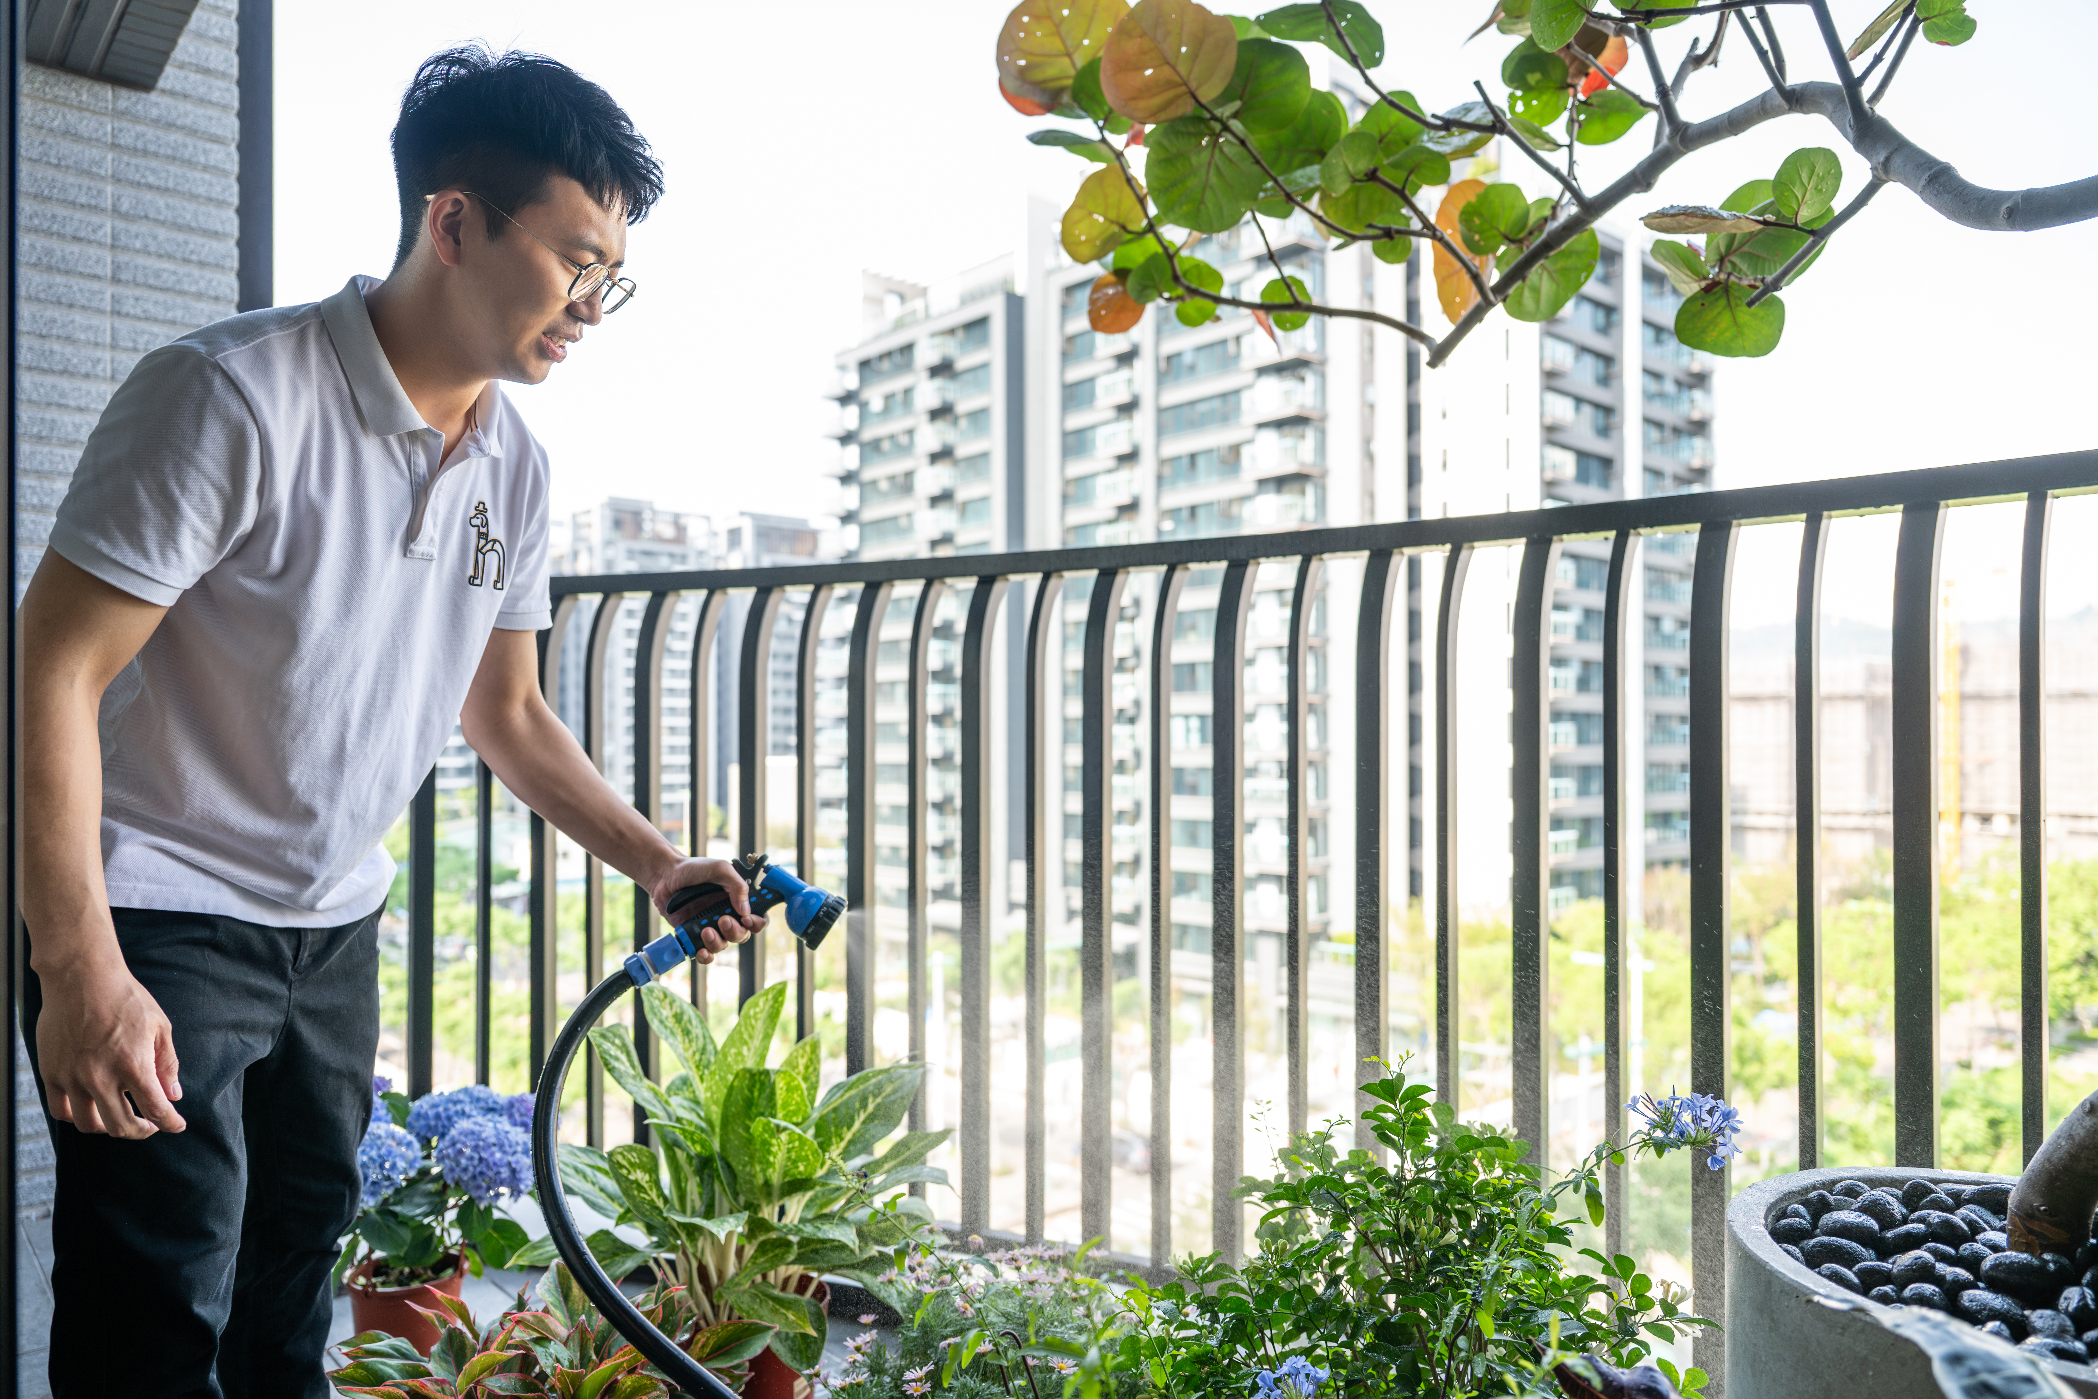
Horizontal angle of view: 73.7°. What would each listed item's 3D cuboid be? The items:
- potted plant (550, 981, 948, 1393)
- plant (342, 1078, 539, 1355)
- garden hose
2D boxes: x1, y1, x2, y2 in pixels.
[{"bbox_3d":[-0.425,0.690,1.880,0.560,0.620,0.540,0,-1,0],"label":"potted plant"},{"bbox_3d":[-0.925,0.785,2.090,0.380,0.450,0.360,0,-1,0],"label":"plant"},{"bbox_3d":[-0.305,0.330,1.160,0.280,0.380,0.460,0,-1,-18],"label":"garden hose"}]

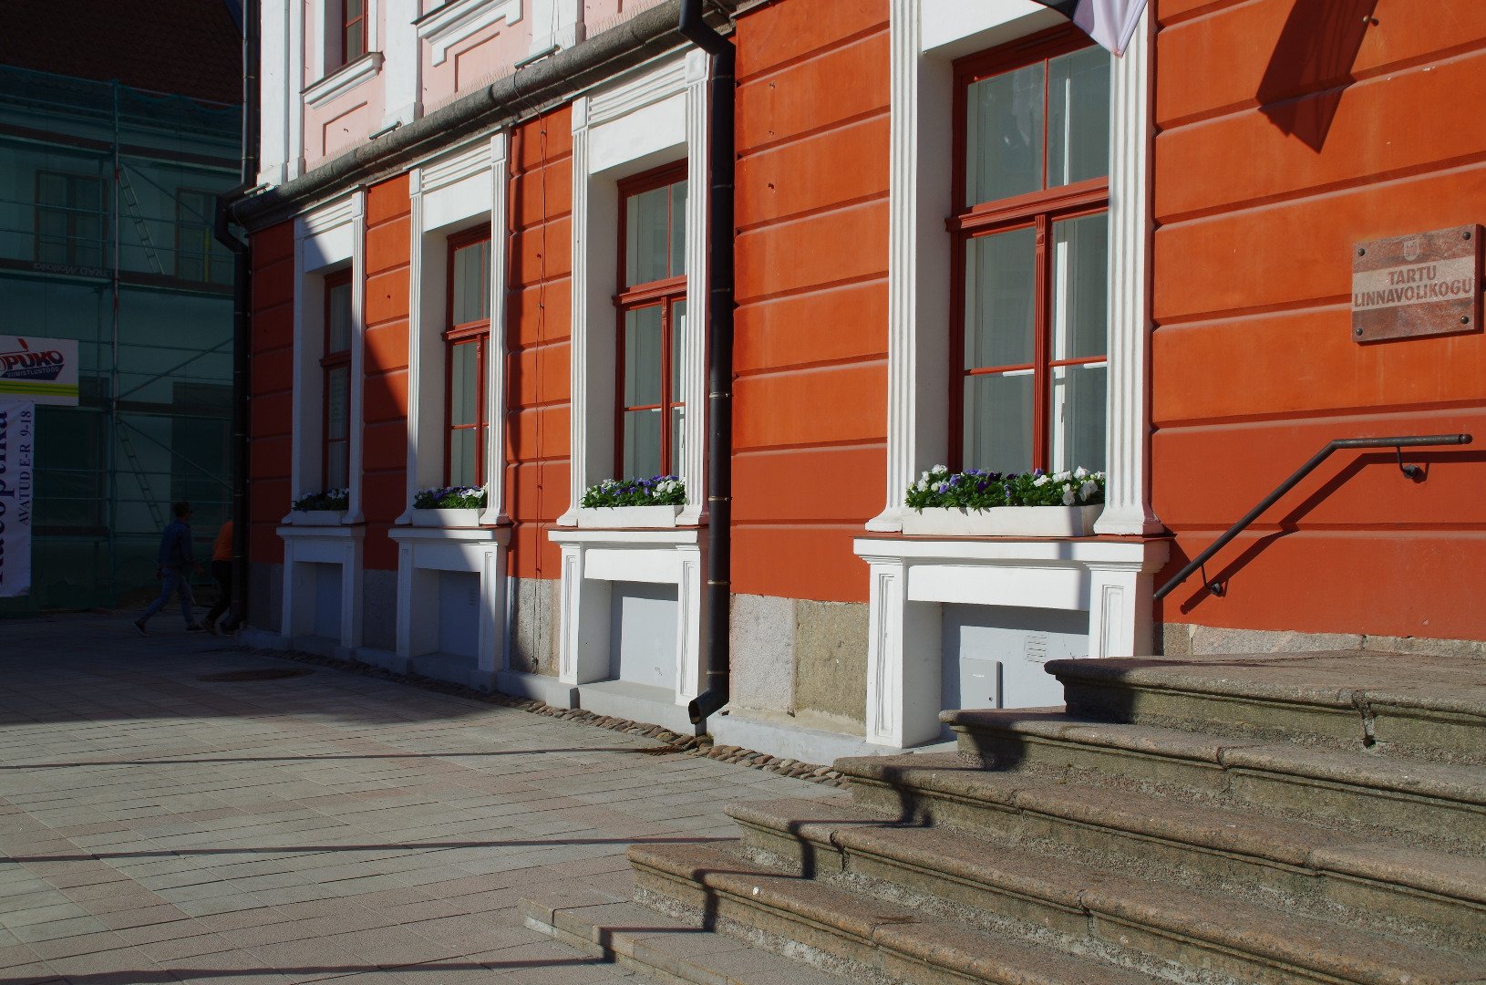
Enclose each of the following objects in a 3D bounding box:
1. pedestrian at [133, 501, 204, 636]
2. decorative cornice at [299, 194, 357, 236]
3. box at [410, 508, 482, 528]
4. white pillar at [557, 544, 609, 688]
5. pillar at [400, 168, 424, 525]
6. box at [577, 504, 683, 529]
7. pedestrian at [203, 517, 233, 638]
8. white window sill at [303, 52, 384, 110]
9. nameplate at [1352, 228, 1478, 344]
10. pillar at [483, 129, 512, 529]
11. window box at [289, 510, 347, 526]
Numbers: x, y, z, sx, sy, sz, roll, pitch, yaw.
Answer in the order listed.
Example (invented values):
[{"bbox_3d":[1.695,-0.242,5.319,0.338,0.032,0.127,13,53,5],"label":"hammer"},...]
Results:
[{"bbox_3d":[-7.350,0.976,22.200,0.760,1.710,0.520,1,-1,-27],"label":"pedestrian"},{"bbox_3d":[-4.390,-2.946,18.512,0.110,0.270,1.520,1,-1,-34],"label":"decorative cornice"},{"bbox_3d":[-2.617,0.231,15.764,0.230,0.160,1.460,1,-1,-34],"label":"box"},{"bbox_3d":[-1.260,0.966,13.824,0.270,1.120,0.320,1,-1,-34],"label":"white pillar"},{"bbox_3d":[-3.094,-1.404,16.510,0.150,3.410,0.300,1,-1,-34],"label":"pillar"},{"bbox_3d":[-0.790,0.190,13.040,0.230,0.160,1.460,1,-1,-34],"label":"box"},{"bbox_3d":[-6.538,0.985,21.900,0.600,1.680,0.500,1,-1,-27],"label":"pedestrian"},{"bbox_3d":[-4.321,-4.398,18.671,0.160,0.220,2.100,1,-1,-34],"label":"white window sill"},{"bbox_3d":[2.928,-0.906,7.560,0.040,0.440,0.610,1,-1,-34],"label":"nameplate"},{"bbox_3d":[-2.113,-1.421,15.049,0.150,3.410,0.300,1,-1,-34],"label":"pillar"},{"bbox_3d":[-4.456,0.283,18.503,0.230,0.160,1.460,1,-1,-34],"label":"window box"}]

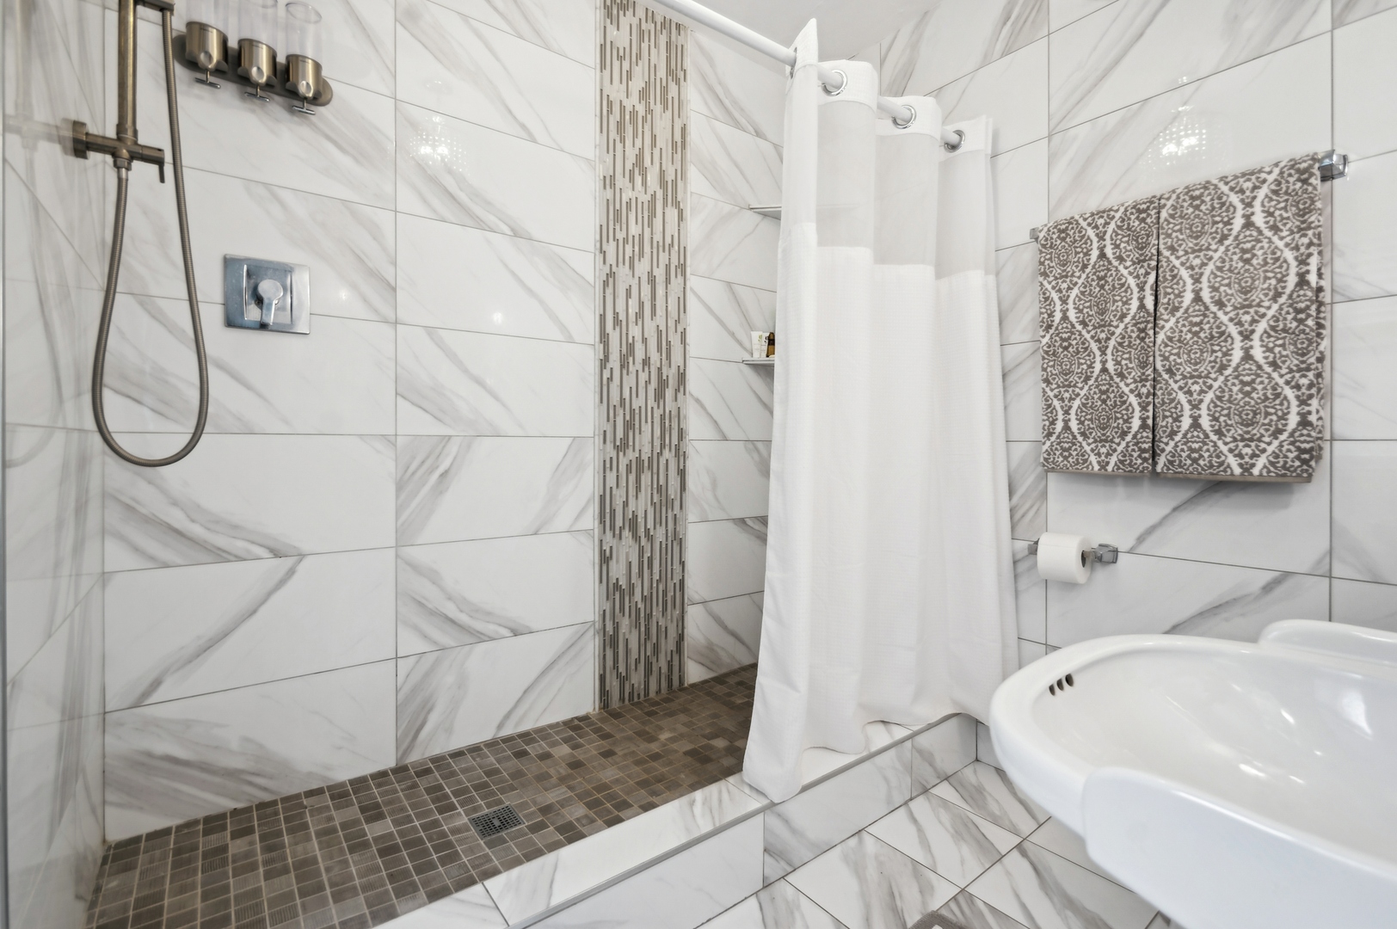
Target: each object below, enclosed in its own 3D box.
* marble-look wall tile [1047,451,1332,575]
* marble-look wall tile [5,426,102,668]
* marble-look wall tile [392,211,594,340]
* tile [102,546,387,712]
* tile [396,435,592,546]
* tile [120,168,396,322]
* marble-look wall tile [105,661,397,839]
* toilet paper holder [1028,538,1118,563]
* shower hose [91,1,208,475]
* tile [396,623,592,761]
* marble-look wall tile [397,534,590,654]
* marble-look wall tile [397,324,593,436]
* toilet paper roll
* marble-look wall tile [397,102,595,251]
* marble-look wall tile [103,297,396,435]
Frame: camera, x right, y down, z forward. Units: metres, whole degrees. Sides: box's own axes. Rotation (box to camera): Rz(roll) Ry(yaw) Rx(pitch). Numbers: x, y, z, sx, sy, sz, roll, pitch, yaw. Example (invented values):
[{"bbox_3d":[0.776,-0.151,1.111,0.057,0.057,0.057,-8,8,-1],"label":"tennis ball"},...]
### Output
[{"bbox_3d":[1.258,0.093,1.556,0.010,0.309,0.592,-1,1,-39],"label":"marble-look wall tile"},{"bbox_3d":[-1.053,0.097,0.967,0.010,0.309,0.700,-1,1,-39],"label":"marble-look wall tile"},{"bbox_3d":[-0.601,-0.553,1.798,0.601,0.313,0.012,-1,1,-35],"label":"marble-look wall tile"},{"bbox_3d":[-1.081,0.390,1.457,0.576,0.309,0.012,-1,1,-35],"label":"tile"},{"bbox_3d":[-0.601,0.070,1.798,0.601,0.312,0.012,-1,1,-35],"label":"tile"},{"bbox_3d":[-1.081,-0.543,1.457,0.576,0.311,0.012,-1,1,-35],"label":"tile"},{"bbox_3d":[-1.065,0.694,1.439,0.565,0.291,0.010,-1,1,-39],"label":"marble-look wall tile"},{"bbox_3d":[1.085,0.254,1.703,0.073,0.055,0.215,-1,1,-39],"label":"toilet paper holder"},{"bbox_3d":[-0.987,-0.415,1.052,0.156,0.838,0.050,-1,1,-39],"label":"shower hose"},{"bbox_3d":[-0.601,0.688,1.798,0.601,0.304,0.012,-1,1,-35],"label":"tile"},{"bbox_3d":[-0.604,0.382,1.812,0.613,0.309,0.010,-1,1,-39],"label":"marble-look wall tile"},{"bbox_3d":[-0.603,-0.240,1.811,0.613,0.309,0.010,-1,1,-39],"label":"marble-look wall tile"},{"bbox_3d":[1.059,0.272,1.680,0.132,0.132,0.102,-1,1,-39],"label":"toilet paper roll"},{"bbox_3d":[-0.600,-0.866,1.799,0.606,0.311,0.012,-1,1,-35],"label":"marble-look wall tile"},{"bbox_3d":[-1.062,-0.229,1.438,0.565,0.309,0.010,-1,1,-39],"label":"marble-look wall tile"}]

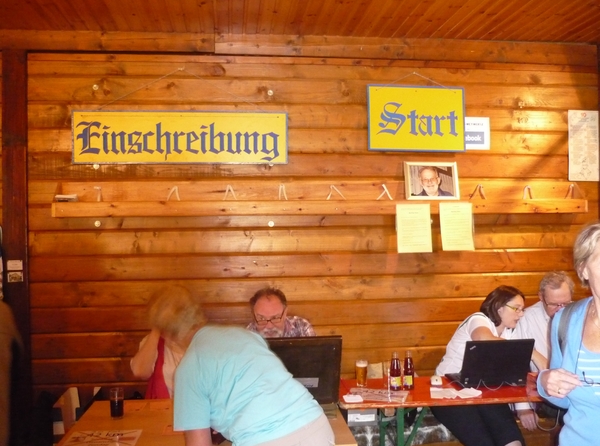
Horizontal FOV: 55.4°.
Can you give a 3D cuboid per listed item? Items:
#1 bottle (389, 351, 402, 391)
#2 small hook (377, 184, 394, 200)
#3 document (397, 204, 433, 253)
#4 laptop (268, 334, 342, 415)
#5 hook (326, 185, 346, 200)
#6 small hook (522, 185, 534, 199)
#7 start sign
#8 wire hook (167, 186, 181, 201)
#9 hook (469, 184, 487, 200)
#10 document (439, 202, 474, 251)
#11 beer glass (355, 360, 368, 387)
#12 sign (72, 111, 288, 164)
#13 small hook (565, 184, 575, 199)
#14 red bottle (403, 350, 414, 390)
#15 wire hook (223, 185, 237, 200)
[{"bbox_3d":[0.494,0.760,2.930,0.058,0.194,0.058,0,1,9],"label":"bottle"},{"bbox_3d":[0.535,-0.192,3.592,0.106,0.101,0.035,-1,-1,-6],"label":"small hook"},{"bbox_3d":[0.703,0.035,3.503,0.210,0.297,0.008,-1,1,-7],"label":"document"},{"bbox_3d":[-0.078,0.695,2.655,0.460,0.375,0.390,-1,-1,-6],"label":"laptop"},{"bbox_3d":[0.226,-0.183,3.516,0.121,0.102,0.040,-1,1,-7],"label":"hook"},{"bbox_3d":[1.473,-0.196,3.696,0.068,0.087,0.035,-1,-1,-6],"label":"small hook"},{"bbox_3d":[0.741,-0.666,3.645,0.634,0.415,0.022,-1,-1,-6],"label":"start sign"},{"bbox_3d":[-0.750,-0.172,3.405,0.078,0.093,0.040,-1,1,-7],"label":"wire hook"},{"bbox_3d":[1.130,-0.189,3.620,0.114,0.106,0.040,-1,1,-7],"label":"hook"},{"bbox_3d":[0.968,0.025,3.532,0.210,0.297,0.008,-1,-5,-6],"label":"document"},{"bbox_3d":[0.334,0.813,3.093,0.064,0.138,0.064,-1,-1,-6],"label":"beer glass"},{"bbox_3d":[-0.718,-0.508,3.429,1.274,0.315,0.022,-1,1,-7],"label":"sign"},{"bbox_3d":[1.743,-0.195,3.690,0.064,0.105,0.040,-1,1,-7],"label":"small hook"},{"bbox_3d":[0.561,0.755,2.930,0.058,0.194,0.058,0,1,11],"label":"red bottle"},{"bbox_3d":[-0.428,-0.184,3.485,0.082,0.095,0.035,-1,-1,-6],"label":"wire hook"}]

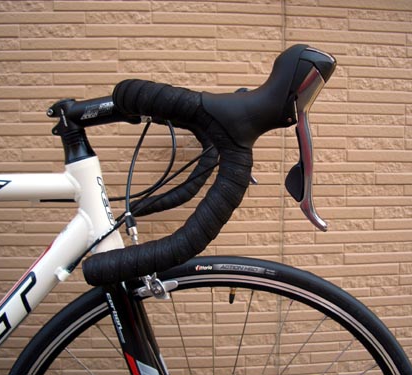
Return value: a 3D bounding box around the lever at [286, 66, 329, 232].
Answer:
[{"bbox_3d":[0.094,-0.035,0.467,0.038,0.152,0.029,0,6,-3],"label":"lever"}]

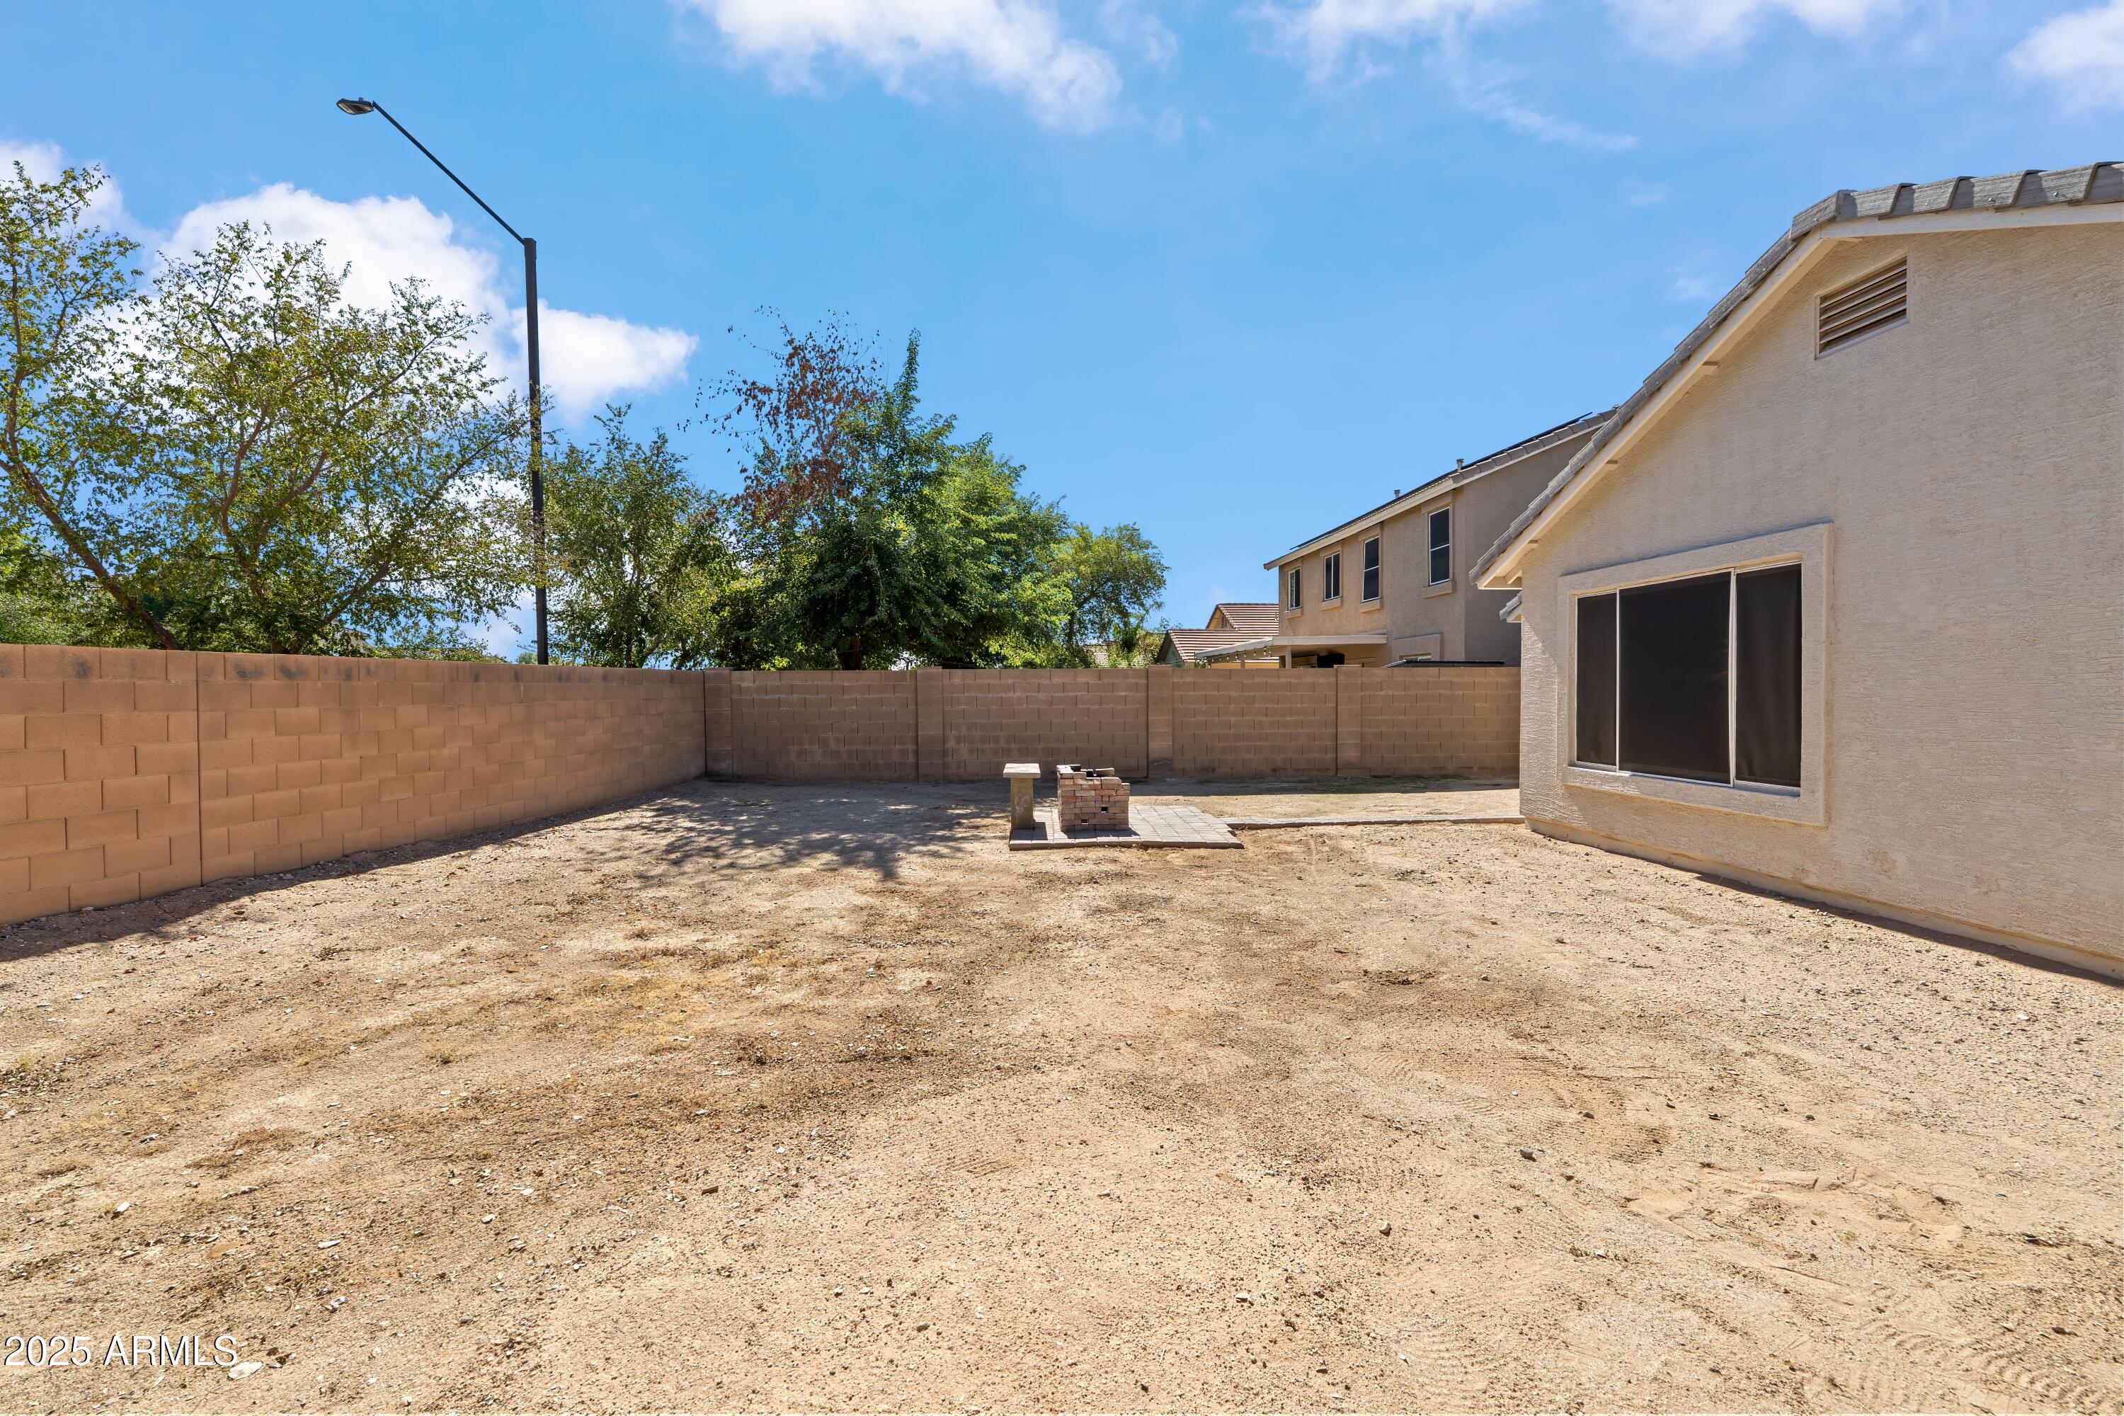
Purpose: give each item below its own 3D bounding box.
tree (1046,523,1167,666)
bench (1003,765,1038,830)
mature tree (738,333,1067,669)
[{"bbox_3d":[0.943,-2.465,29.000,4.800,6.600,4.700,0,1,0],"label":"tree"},{"bbox_3d":[-0.415,0.943,10.050,0.380,0.575,1.200,0,1,-2],"label":"bench"},{"bbox_3d":[-2.897,-2.731,16.900,5.900,7.700,5.700,0,1,0],"label":"mature tree"}]

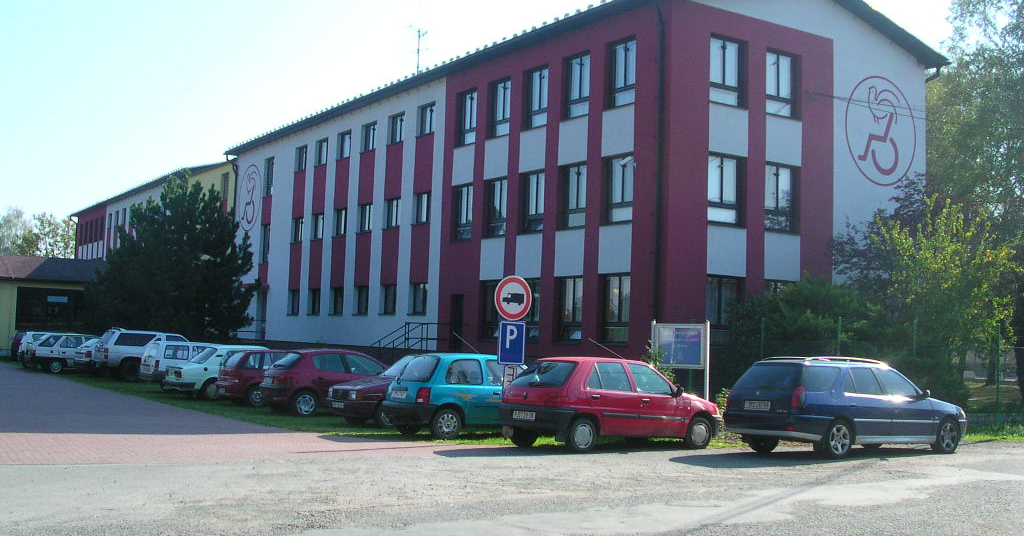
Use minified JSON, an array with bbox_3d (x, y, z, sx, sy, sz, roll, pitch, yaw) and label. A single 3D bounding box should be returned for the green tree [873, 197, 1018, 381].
[{"bbox_3d":[11.492,0.922,29.014,3.650,5.700,3.600,2,-4,0],"label":"green tree"}]

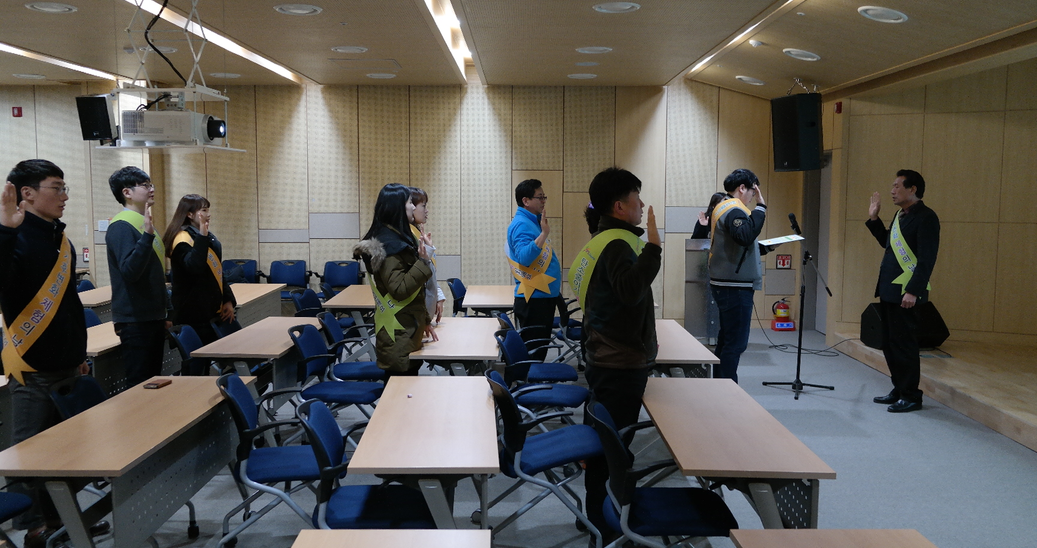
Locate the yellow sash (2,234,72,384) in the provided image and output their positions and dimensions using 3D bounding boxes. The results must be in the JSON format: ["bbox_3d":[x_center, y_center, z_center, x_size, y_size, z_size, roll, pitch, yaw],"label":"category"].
[{"bbox_3d":[-2.075,0.147,3.741,0.250,0.670,0.380,2,6,22],"label":"yellow sash"}]

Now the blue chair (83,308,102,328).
[{"bbox_3d":[-2.724,0.632,5.774,0.560,0.815,0.570,0,5,0],"label":"blue chair"}]

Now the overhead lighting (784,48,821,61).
[{"bbox_3d":[2.481,-1.912,7.560,0.325,0.060,0.325,14,5,-1],"label":"overhead lighting"}]

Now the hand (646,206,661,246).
[{"bbox_3d":[0.552,-0.195,3.524,0.050,0.175,0.090,-9,5,1],"label":"hand"}]

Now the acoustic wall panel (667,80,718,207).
[{"bbox_3d":[2.105,-1.588,10.471,0.617,1.542,0.040,0,5,0],"label":"acoustic wall panel"}]

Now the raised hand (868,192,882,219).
[{"bbox_3d":[2.744,-0.524,6.652,0.090,0.200,0.055,5,7,41],"label":"raised hand"}]

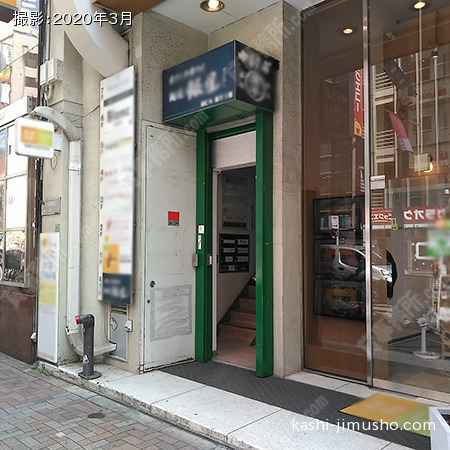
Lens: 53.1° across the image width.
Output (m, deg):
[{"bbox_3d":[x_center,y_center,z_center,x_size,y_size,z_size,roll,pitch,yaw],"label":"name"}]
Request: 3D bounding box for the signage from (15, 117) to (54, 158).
[{"bbox_3d":[-2.302,-1.034,5.462,0.090,0.425,0.445,-3,-4,44],"label":"signage"}]

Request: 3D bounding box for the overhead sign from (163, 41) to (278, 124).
[{"bbox_3d":[-0.081,-1.612,5.477,1.185,0.638,0.735,-2,-3,43],"label":"overhead sign"}]

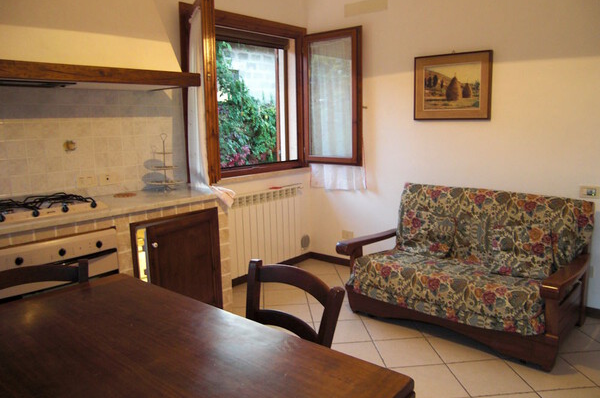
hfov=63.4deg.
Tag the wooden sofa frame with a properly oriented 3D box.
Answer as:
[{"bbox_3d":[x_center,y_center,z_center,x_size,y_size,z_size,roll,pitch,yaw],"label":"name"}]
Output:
[{"bbox_3d":[1.087,0.567,3.329,1.424,0.518,0.875,8,13,40],"label":"wooden sofa frame"}]

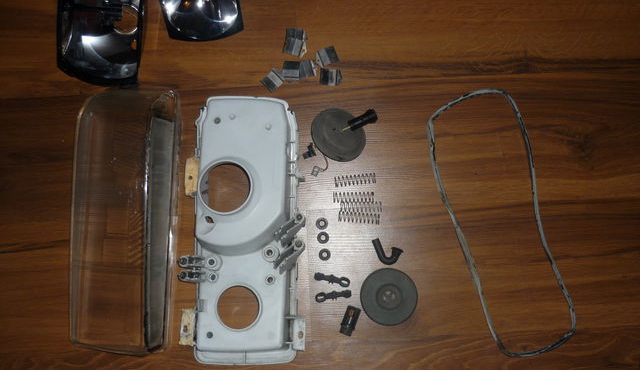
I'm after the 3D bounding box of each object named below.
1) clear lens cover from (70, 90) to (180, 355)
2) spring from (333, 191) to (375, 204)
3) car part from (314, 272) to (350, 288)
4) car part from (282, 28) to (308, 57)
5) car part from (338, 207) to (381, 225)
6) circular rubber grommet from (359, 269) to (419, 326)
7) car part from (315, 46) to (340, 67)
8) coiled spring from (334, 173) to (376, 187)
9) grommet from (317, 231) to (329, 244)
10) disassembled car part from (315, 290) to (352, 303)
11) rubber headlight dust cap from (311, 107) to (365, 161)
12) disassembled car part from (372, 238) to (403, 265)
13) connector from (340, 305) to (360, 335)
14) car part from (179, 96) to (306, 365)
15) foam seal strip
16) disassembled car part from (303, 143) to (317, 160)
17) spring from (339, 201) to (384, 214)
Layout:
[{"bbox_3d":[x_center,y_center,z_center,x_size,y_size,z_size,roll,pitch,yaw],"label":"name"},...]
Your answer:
[{"bbox_3d":[-0.288,0.049,0.905,0.148,0.060,0.388,-1,86,2],"label":"clear lens cover"},{"bbox_3d":[0.051,0.019,0.919,0.062,0.016,0.016,-1,86,2],"label":"spring"},{"bbox_3d":[0.020,0.146,0.942,0.057,0.010,0.016,9,87,2],"label":"car part"},{"bbox_3d":[-0.038,-0.224,0.961,0.034,0.014,0.044,5,87,1],"label":"car part"},{"bbox_3d":[0.061,0.052,0.943,0.064,0.015,0.015,3,87,1],"label":"car part"},{"bbox_3d":[0.103,0.166,0.905,0.085,0.020,0.085,0,86,2],"label":"circular rubber grommet"},{"bbox_3d":[0.013,-0.197,0.938,0.032,0.011,0.026,-22,86,0],"label":"car part"},{"bbox_3d":[0.055,-0.007,0.947,0.064,0.015,0.015,-5,87,1],"label":"coiled spring"},{"bbox_3d":[0.005,0.083,0.947,0.019,0.006,0.019,0,87,1],"label":"grommet"},{"bbox_3d":[0.022,0.172,0.940,0.056,0.010,0.016,-8,87,1],"label":"disassembled car part"},{"bbox_3d":[0.027,-0.073,0.915,0.087,0.020,0.087,8,67,-19],"label":"rubber headlight dust cap"},{"bbox_3d":[0.102,0.100,0.912,0.038,0.015,0.045,-21,86,0],"label":"disassembled car part"},{"bbox_3d":[0.047,0.209,0.933,0.020,0.019,0.043,21,87,2],"label":"connector"},{"bbox_3d":[-0.115,0.067,0.904,0.186,0.100,0.412,0,87,1],"label":"car part"},{"bbox_3d":[0.270,0.056,0.913,0.141,0.010,0.402,-15,86,1],"label":"foam seal strip"},{"bbox_3d":[-0.017,-0.051,0.929,0.019,0.010,0.021,-16,86,1],"label":"disassembled car part"},{"bbox_3d":[0.062,0.033,0.918,0.062,0.016,0.016,1,86,2],"label":"spring"}]

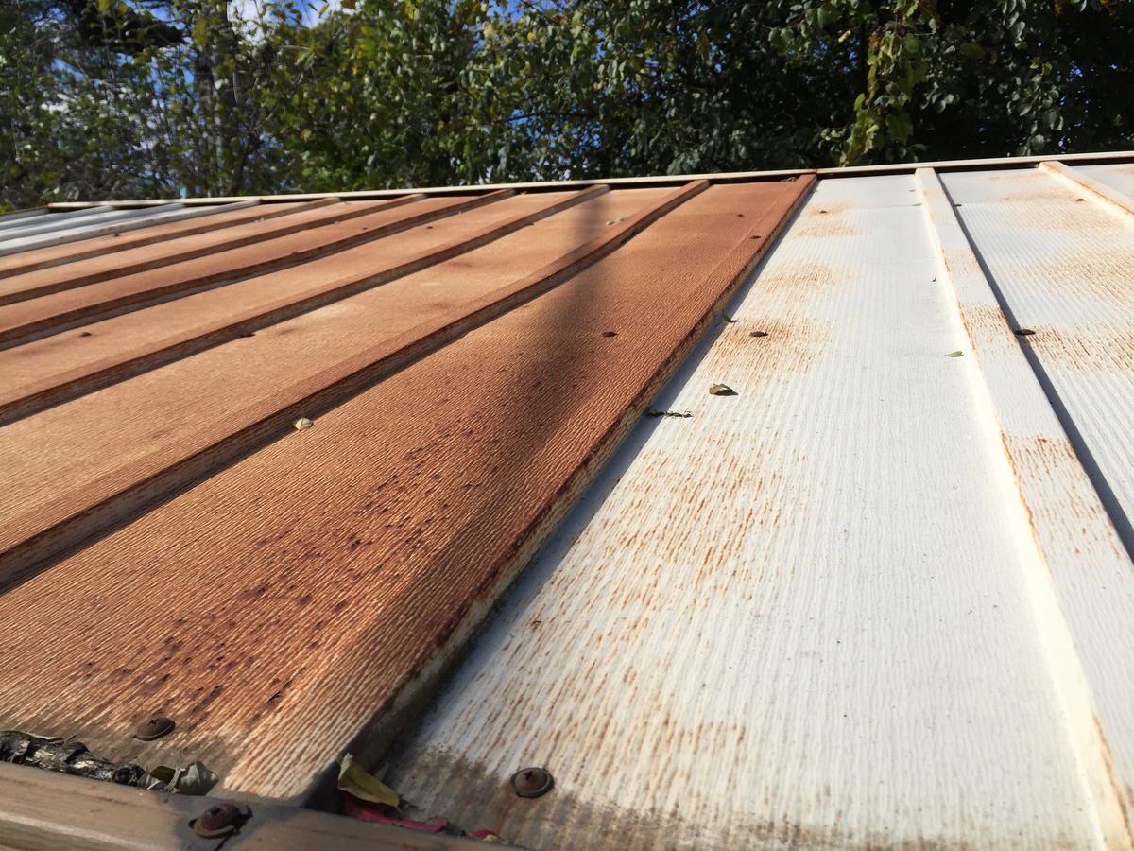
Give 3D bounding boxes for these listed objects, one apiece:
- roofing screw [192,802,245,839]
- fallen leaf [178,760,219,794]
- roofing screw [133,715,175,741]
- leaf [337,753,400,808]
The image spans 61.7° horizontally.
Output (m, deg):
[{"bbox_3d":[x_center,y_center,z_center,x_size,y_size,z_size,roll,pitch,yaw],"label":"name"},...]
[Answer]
[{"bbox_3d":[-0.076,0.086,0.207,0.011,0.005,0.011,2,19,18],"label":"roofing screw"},{"bbox_3d":[-0.093,0.089,0.240,0.010,0.007,0.007,2,19,18],"label":"fallen leaf"},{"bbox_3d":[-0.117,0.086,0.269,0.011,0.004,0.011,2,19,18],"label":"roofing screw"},{"bbox_3d":[-0.049,0.087,0.233,0.015,0.009,0.009,2,19,18],"label":"leaf"}]

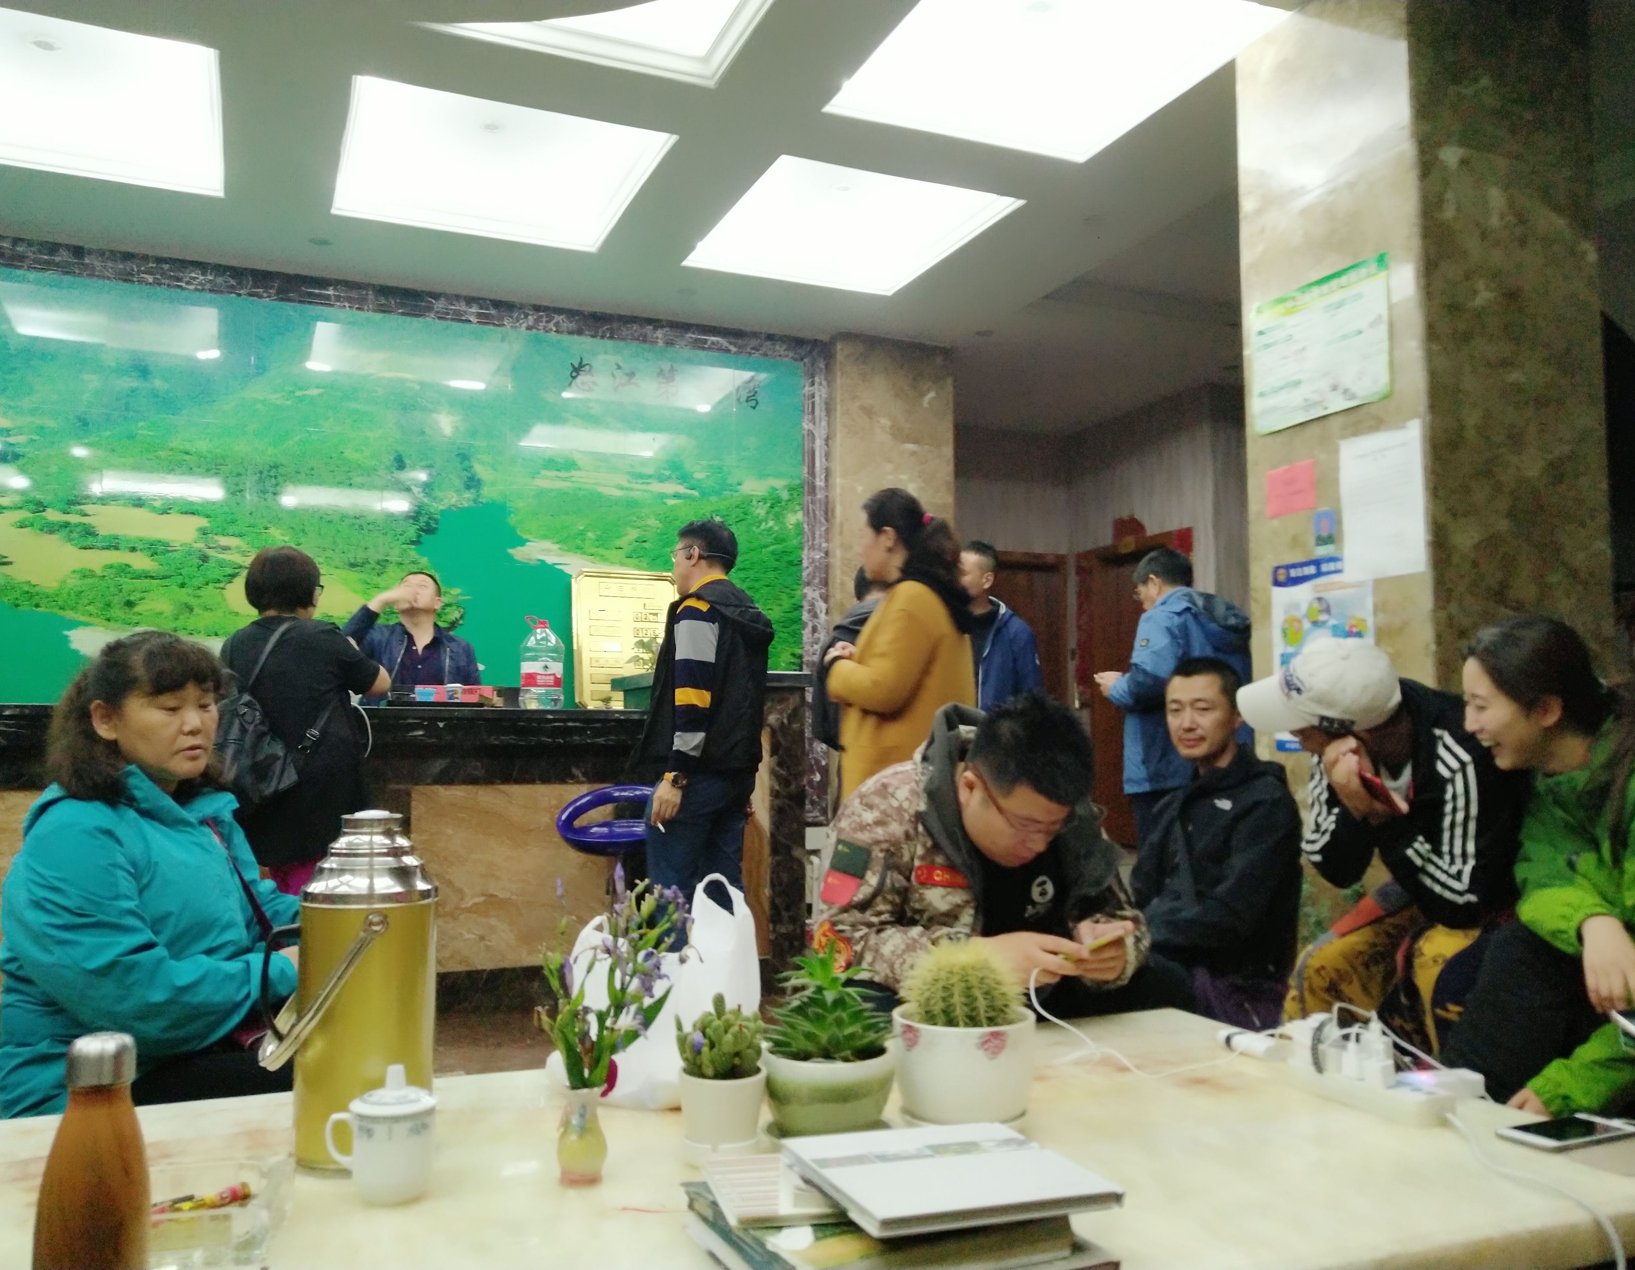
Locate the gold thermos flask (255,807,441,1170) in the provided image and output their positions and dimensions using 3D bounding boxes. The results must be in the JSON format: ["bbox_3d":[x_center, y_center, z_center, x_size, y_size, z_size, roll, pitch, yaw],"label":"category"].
[{"bbox_3d":[-0.508,0.376,1.436,0.186,0.364,0.152,2,-5,-28],"label":"gold thermos flask"}]

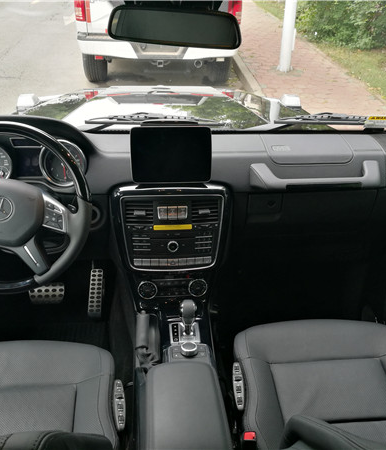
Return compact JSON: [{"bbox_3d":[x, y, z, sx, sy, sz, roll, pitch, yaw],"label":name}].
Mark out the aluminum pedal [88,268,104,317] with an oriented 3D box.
[{"bbox_3d":[-0.330,0.233,1.590,0.052,0.168,0.025,-1,-10,-5],"label":"aluminum pedal"}]

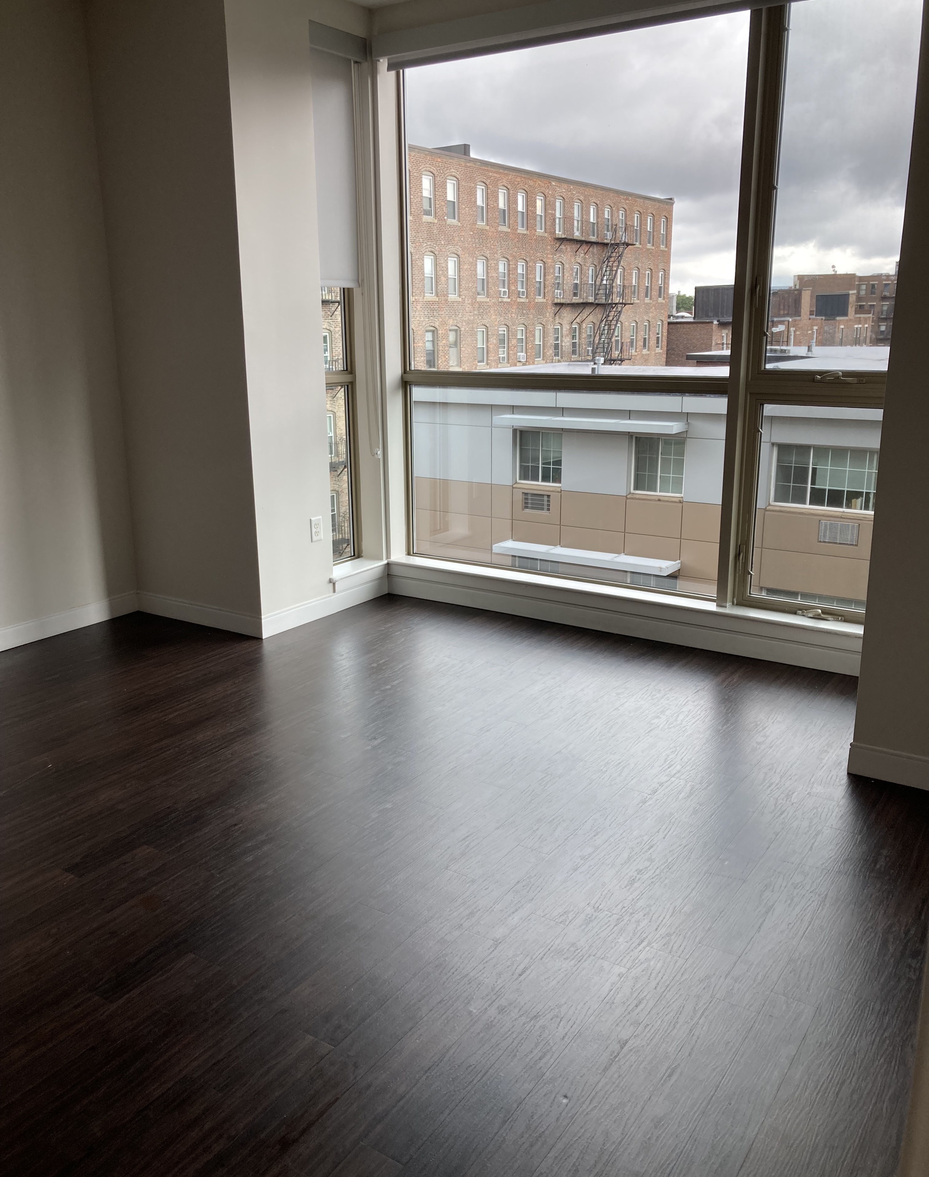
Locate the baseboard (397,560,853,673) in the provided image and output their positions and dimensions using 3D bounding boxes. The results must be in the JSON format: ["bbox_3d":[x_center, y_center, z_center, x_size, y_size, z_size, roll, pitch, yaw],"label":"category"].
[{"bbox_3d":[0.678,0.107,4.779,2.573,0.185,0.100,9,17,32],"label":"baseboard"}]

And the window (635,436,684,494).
[{"bbox_3d":[3.862,-2.424,19.871,1.075,1.169,0.100,9,17,33],"label":"window"}]

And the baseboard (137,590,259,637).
[{"bbox_3d":[-1.306,0.124,4.915,0.885,0.104,0.020,9,17,32],"label":"baseboard"}]

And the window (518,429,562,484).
[{"bbox_3d":[1.606,-2.785,21.351,1.094,1.163,0.100,9,17,33],"label":"window"}]

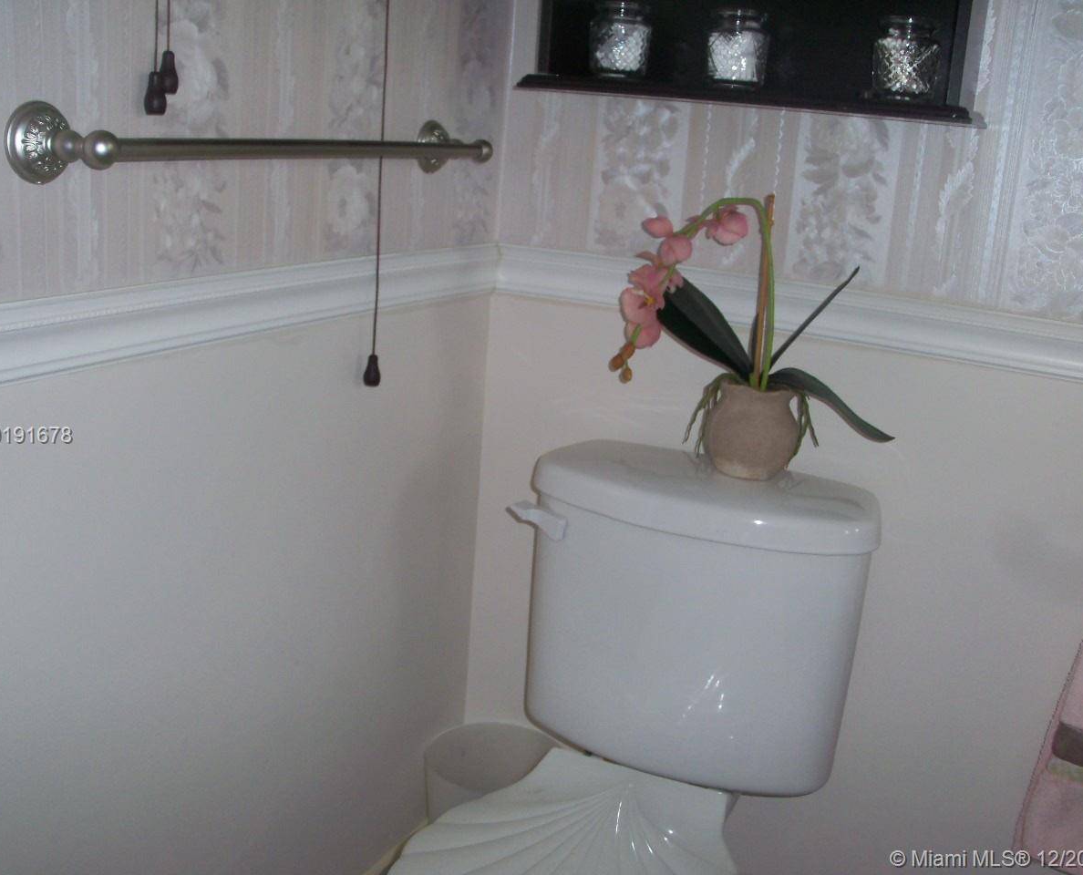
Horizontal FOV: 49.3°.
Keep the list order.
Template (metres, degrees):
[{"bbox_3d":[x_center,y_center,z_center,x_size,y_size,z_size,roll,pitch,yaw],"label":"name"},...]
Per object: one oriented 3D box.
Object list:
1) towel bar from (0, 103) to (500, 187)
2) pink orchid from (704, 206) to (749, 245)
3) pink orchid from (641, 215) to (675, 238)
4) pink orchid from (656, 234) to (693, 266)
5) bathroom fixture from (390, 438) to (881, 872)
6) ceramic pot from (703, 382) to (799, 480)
[{"bbox_3d":[-0.239,-0.298,1.218,0.088,0.066,0.667,12,17,26],"label":"towel bar"},{"bbox_3d":[0.229,-0.261,1.454,0.051,0.045,0.042,12,17,26],"label":"pink orchid"},{"bbox_3d":[0.147,-0.268,1.497,0.038,0.028,0.031,12,17,26],"label":"pink orchid"},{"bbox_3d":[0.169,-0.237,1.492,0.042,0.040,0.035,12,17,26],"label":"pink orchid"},{"bbox_3d":[0.056,0.473,1.375,0.465,0.775,0.700,12,17,26],"label":"bathroom fixture"},{"bbox_3d":[0.267,-0.011,1.482,0.120,0.117,0.120,4,16,-1],"label":"ceramic pot"}]

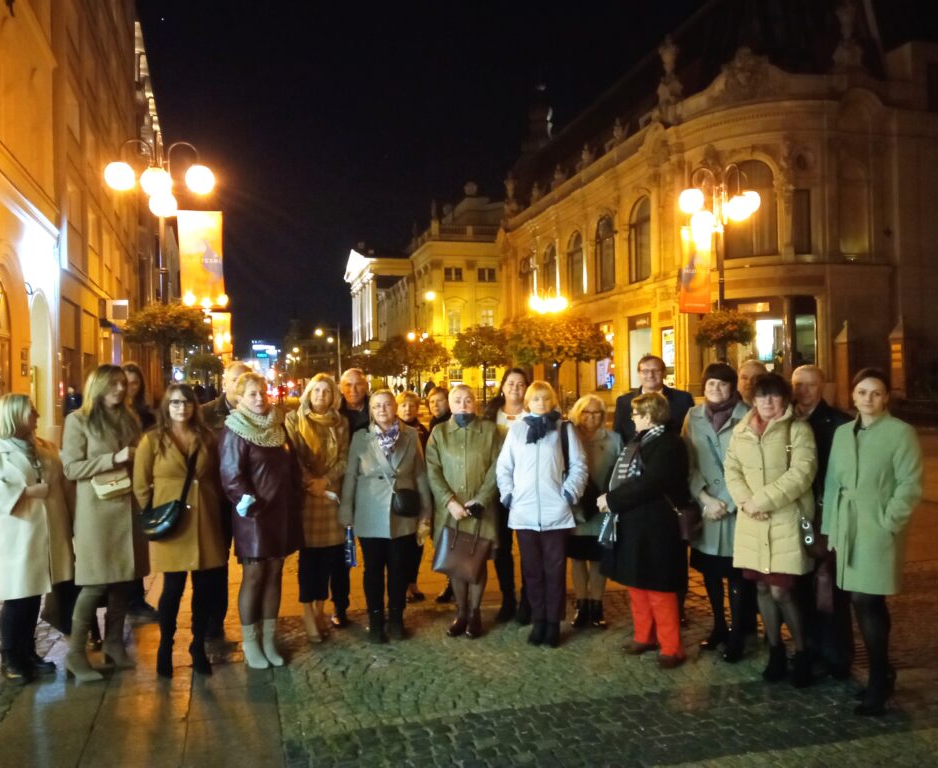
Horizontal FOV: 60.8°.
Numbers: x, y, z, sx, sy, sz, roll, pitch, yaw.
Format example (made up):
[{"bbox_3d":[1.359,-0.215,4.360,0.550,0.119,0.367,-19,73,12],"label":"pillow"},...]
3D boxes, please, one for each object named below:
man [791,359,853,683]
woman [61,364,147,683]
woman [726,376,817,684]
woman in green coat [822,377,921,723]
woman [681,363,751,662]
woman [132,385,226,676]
[{"bbox_3d":[1.950,0.751,4.509,0.530,1.710,0.360,-1,0,33],"label":"man"},{"bbox_3d":[-2.103,0.781,4.623,0.410,1.776,0.460,-1,0,20],"label":"woman"},{"bbox_3d":[1.650,0.777,4.362,0.480,1.650,0.350,-1,0,17],"label":"woman"},{"bbox_3d":[2.049,0.765,4.046,0.390,1.676,0.490,-1,0,-34],"label":"woman in green coat"},{"bbox_3d":[1.504,0.742,4.836,0.490,1.731,0.360,-1,0,27],"label":"woman"},{"bbox_3d":[-1.695,0.838,4.679,0.530,1.681,0.370,-1,0,-29],"label":"woman"}]

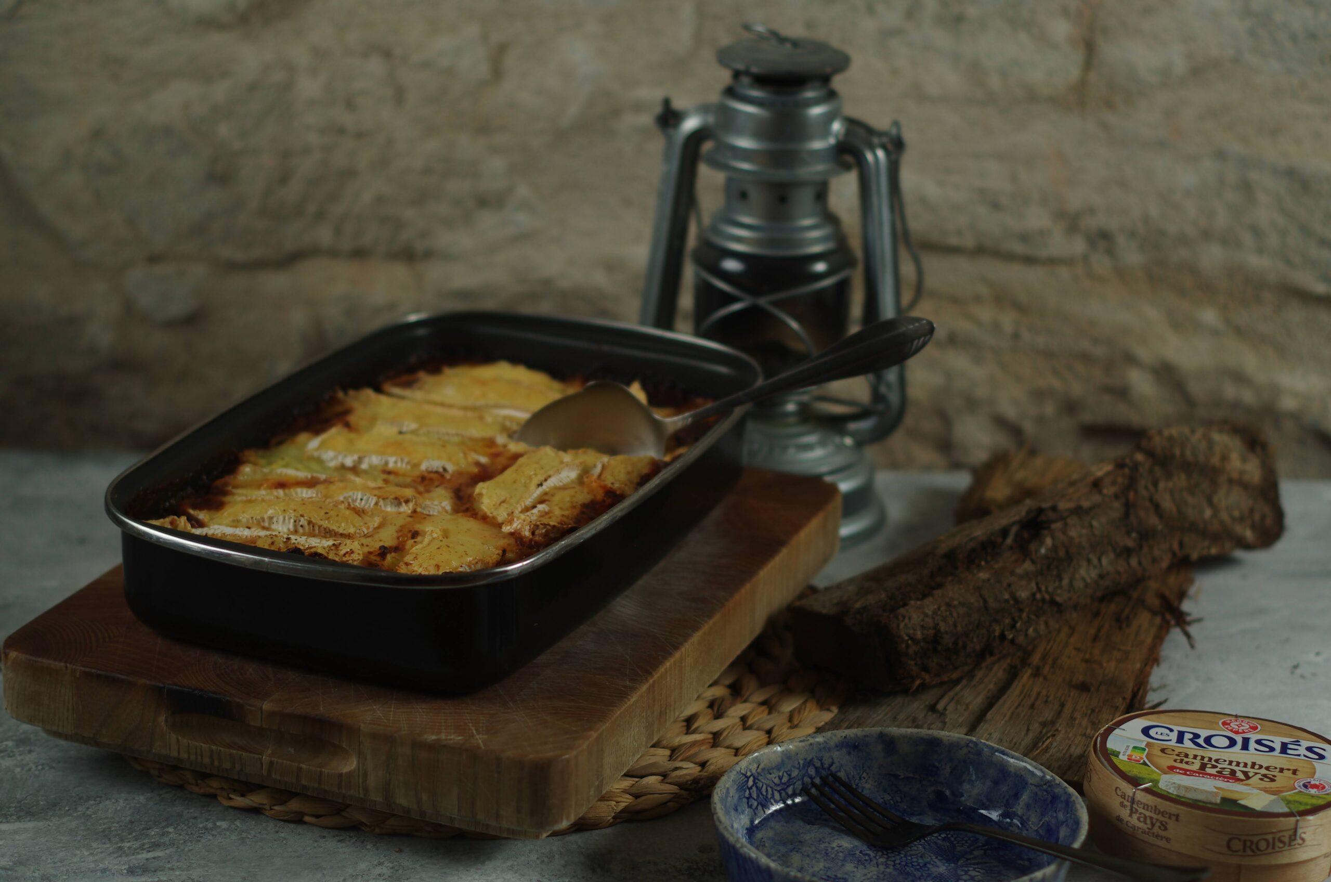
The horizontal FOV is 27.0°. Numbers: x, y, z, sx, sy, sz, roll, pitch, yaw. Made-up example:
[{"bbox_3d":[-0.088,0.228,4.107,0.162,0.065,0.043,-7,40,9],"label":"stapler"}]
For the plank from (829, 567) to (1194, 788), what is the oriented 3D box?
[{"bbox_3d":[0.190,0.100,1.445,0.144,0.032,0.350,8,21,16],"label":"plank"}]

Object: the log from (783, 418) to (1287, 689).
[{"bbox_3d":[0.199,0.059,1.472,0.324,0.063,0.068,-15,26,-40],"label":"log"}]

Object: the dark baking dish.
[{"bbox_3d":[-0.109,0.020,1.460,0.245,0.057,0.410,9,21,20],"label":"dark baking dish"}]

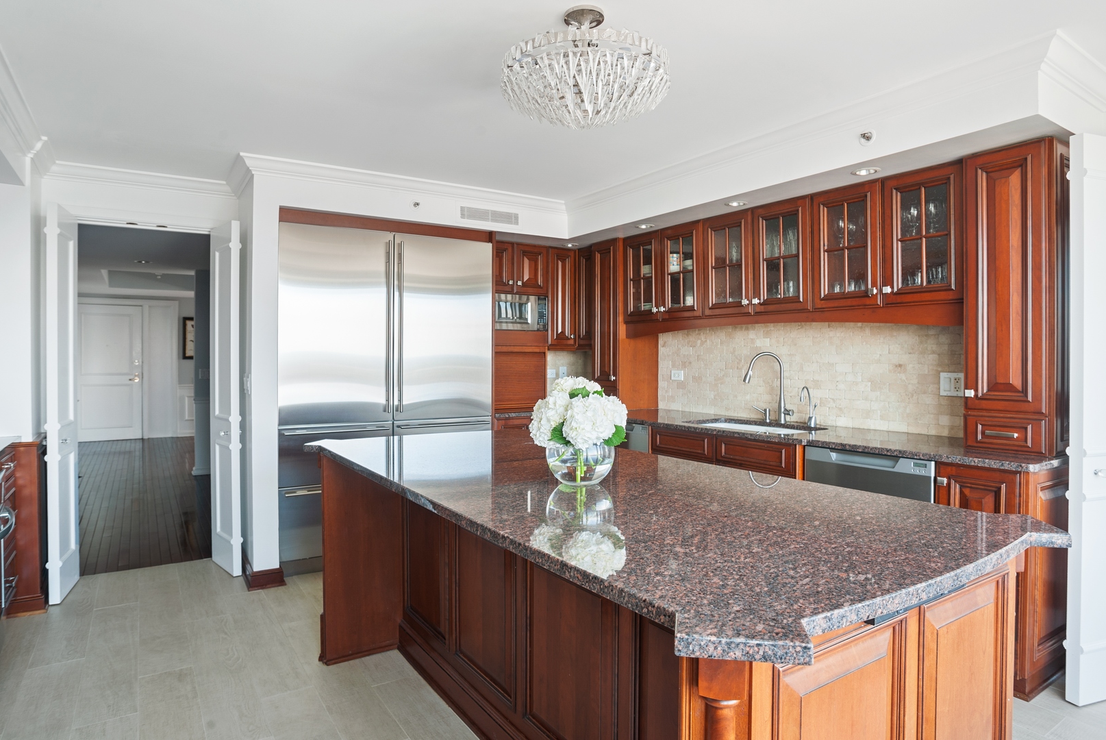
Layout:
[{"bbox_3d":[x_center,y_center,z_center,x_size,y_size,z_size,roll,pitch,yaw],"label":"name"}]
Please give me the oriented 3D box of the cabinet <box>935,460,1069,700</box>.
[{"bbox_3d":[1.902,0.785,2.549,0.600,0.847,0.348,0,1,-33],"label":"cabinet"}]

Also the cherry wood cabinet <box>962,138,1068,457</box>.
[{"bbox_3d":[2.041,-0.297,2.687,0.330,1.270,0.320,-1,1,-34],"label":"cherry wood cabinet"}]

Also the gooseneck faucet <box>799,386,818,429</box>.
[{"bbox_3d":[1.458,0.209,3.511,0.155,0.230,0.050,-1,1,-34],"label":"gooseneck faucet"}]

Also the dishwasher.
[{"bbox_3d":[1.642,0.784,2.939,0.590,0.840,0.610,0,1,-33],"label":"dishwasher"}]

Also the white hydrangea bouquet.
[{"bbox_3d":[0.083,0.186,1.946,0.290,0.332,0.305,0,1,0],"label":"white hydrangea bouquet"}]

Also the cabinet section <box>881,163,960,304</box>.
[{"bbox_3d":[1.883,-0.631,3.021,0.340,0.635,0.355,0,1,-35],"label":"cabinet section"}]

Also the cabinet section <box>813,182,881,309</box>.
[{"bbox_3d":[1.672,-0.637,3.326,0.340,0.637,0.383,0,1,-35],"label":"cabinet section"}]

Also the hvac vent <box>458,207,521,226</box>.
[{"bbox_3d":[-0.434,-1.067,4.290,0.455,0.083,0.020,-1,1,-34],"label":"hvac vent"}]

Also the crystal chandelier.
[{"bbox_3d":[0.107,-0.996,2.047,0.555,0.360,0.555,0,1,0],"label":"crystal chandelier"}]

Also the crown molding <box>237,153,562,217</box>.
[{"bbox_3d":[-0.805,-1.146,3.933,2.155,0.095,0.075,0,1,-33],"label":"crown molding"}]

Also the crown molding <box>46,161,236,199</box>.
[{"bbox_3d":[-2.459,-1.134,3.721,1.005,0.095,0.075,0,1,-33],"label":"crown molding"}]

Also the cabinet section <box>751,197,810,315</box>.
[{"bbox_3d":[1.450,-0.644,3.647,0.340,0.633,0.386,0,1,-35],"label":"cabinet section"}]

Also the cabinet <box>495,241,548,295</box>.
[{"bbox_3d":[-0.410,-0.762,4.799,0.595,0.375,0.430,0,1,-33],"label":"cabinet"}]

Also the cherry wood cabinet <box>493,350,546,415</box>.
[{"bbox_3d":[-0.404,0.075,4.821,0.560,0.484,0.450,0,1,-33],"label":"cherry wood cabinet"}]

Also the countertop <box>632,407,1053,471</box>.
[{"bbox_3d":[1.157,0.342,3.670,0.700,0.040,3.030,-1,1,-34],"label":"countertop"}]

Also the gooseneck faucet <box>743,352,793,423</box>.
[{"bbox_3d":[1.286,0.107,3.651,0.280,0.430,0.100,0,0,-18],"label":"gooseneck faucet"}]

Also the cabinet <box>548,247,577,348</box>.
[{"bbox_3d":[-0.014,-0.568,5.065,0.265,0.810,0.330,-1,1,-34],"label":"cabinet"}]

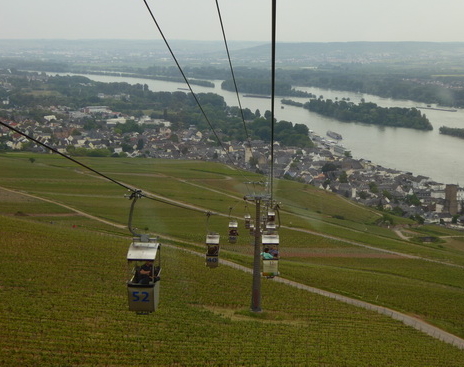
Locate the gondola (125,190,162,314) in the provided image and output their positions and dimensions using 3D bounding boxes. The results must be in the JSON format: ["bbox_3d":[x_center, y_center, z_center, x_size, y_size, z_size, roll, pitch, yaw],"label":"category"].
[{"bbox_3d":[-2.942,2.324,30.800,0.970,4.200,1.650,1,9,3],"label":"gondola"}]

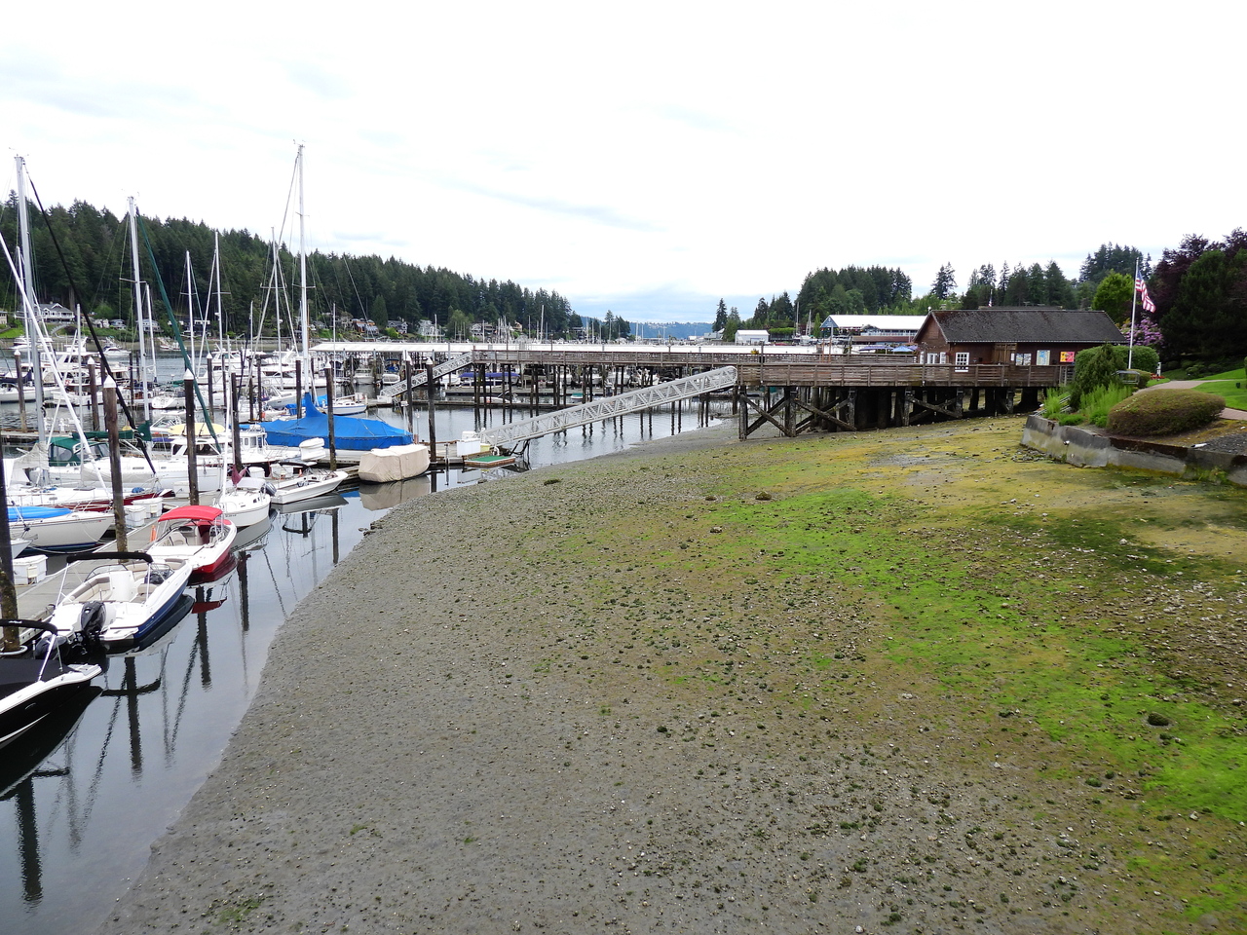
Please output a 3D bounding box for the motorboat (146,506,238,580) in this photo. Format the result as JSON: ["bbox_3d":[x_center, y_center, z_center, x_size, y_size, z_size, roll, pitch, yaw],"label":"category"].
[{"bbox_3d":[-15.400,2.639,31.980,2.400,2.200,5.600,0,9,-1],"label":"motorboat"}]

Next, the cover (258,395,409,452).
[{"bbox_3d":[-19.666,-2.859,57.358,11.300,3.600,3.600,0,9,2],"label":"cover"}]

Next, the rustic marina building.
[{"bbox_3d":[28.200,-8.796,61.984,12.600,4.900,6.100,0,9,-2],"label":"rustic marina building"}]

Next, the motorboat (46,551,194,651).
[{"bbox_3d":[-14.350,3.579,25.903,2.550,2.250,6.300,0,9,-2],"label":"motorboat"}]

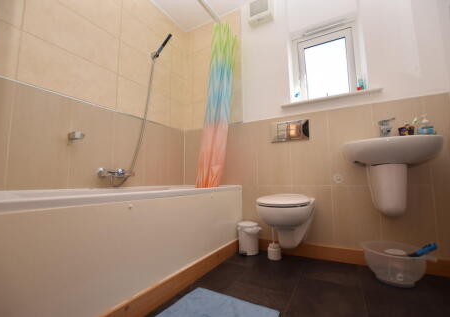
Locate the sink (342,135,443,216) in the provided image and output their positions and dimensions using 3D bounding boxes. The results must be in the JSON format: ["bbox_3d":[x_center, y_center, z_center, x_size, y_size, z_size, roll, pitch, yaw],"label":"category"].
[{"bbox_3d":[1.003,0.122,1.193,0.495,0.445,0.380,-4,-7,30],"label":"sink"}]

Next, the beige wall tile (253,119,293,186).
[{"bbox_3d":[0.435,-0.060,1.767,0.298,0.610,0.012,-4,-7,30],"label":"beige wall tile"}]

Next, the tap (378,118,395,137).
[{"bbox_3d":[1.034,-0.183,1.262,0.055,0.160,0.135,-4,-7,30],"label":"tap"}]

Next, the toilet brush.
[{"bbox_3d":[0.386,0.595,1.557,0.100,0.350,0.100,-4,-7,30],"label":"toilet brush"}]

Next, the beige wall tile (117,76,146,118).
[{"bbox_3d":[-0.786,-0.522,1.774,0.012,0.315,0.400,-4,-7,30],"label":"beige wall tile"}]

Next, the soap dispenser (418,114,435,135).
[{"bbox_3d":[1.211,-0.188,1.194,0.075,0.165,0.052,-4,-7,30],"label":"soap dispenser"}]

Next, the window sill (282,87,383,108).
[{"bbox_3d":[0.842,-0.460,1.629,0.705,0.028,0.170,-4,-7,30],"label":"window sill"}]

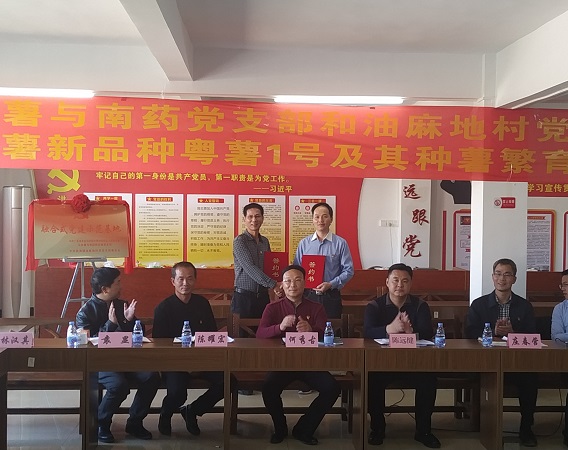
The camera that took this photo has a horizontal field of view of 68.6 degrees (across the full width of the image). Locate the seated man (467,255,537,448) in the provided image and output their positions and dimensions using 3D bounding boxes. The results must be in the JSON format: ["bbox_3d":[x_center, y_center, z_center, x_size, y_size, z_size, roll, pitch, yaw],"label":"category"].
[{"bbox_3d":[1.631,0.924,3.120,0.540,1.270,0.660,1,2,0],"label":"seated man"}]

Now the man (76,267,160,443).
[{"bbox_3d":[-1.233,0.928,3.080,0.550,1.200,0.680,0,2,-30],"label":"man"}]

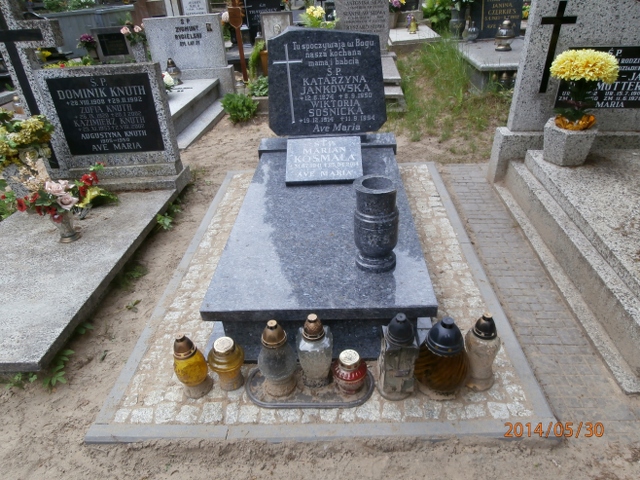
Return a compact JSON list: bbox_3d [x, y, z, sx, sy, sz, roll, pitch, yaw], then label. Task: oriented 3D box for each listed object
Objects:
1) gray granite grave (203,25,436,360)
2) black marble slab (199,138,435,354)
[{"bbox_3d":[0.006,-0.353,1.974,0.808,0.938,1.561,-2,31,4],"label":"gray granite grave"},{"bbox_3d":[0.032,-0.080,2.175,0.800,0.347,1.540,-2,32,4],"label":"black marble slab"}]

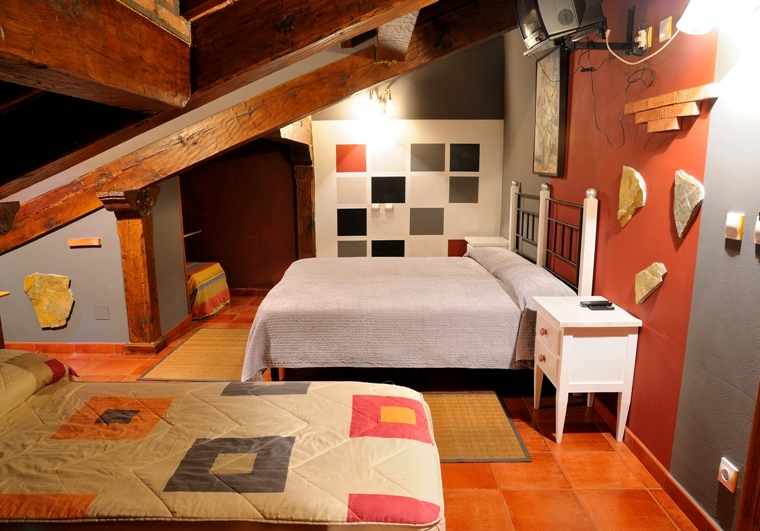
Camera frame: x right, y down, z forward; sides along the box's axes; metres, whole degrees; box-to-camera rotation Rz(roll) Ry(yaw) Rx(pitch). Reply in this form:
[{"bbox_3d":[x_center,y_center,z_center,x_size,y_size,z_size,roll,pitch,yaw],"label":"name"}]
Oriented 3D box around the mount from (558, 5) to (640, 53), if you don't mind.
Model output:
[{"bbox_3d":[1.058,-1.153,2.611,0.366,0.232,0.142,0,11,1],"label":"mount"}]

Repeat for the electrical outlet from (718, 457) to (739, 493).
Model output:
[{"bbox_3d":[1.232,0.740,1.878,0.016,0.089,0.087,0,11,1],"label":"electrical outlet"}]

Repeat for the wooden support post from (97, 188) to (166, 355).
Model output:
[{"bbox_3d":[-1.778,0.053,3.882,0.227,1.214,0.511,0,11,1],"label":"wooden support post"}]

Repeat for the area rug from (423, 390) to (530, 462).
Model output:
[{"bbox_3d":[0.145,0.853,2.911,1.163,0.010,0.784,0,11,1],"label":"area rug"}]

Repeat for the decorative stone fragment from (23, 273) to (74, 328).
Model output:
[{"bbox_3d":[-2.390,0.256,3.871,0.349,0.417,0.037,0,11,1],"label":"decorative stone fragment"}]

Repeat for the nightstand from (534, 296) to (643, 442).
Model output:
[{"bbox_3d":[1.058,0.539,2.849,0.388,0.640,0.504,0,11,1],"label":"nightstand"}]

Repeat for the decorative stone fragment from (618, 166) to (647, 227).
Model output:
[{"bbox_3d":[1.227,-0.324,2.567,0.033,0.298,0.256,0,11,1],"label":"decorative stone fragment"}]

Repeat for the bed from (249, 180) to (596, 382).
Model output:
[{"bbox_3d":[0.210,0.019,3.907,2.016,1.250,1.803,0,11,1],"label":"bed"}]

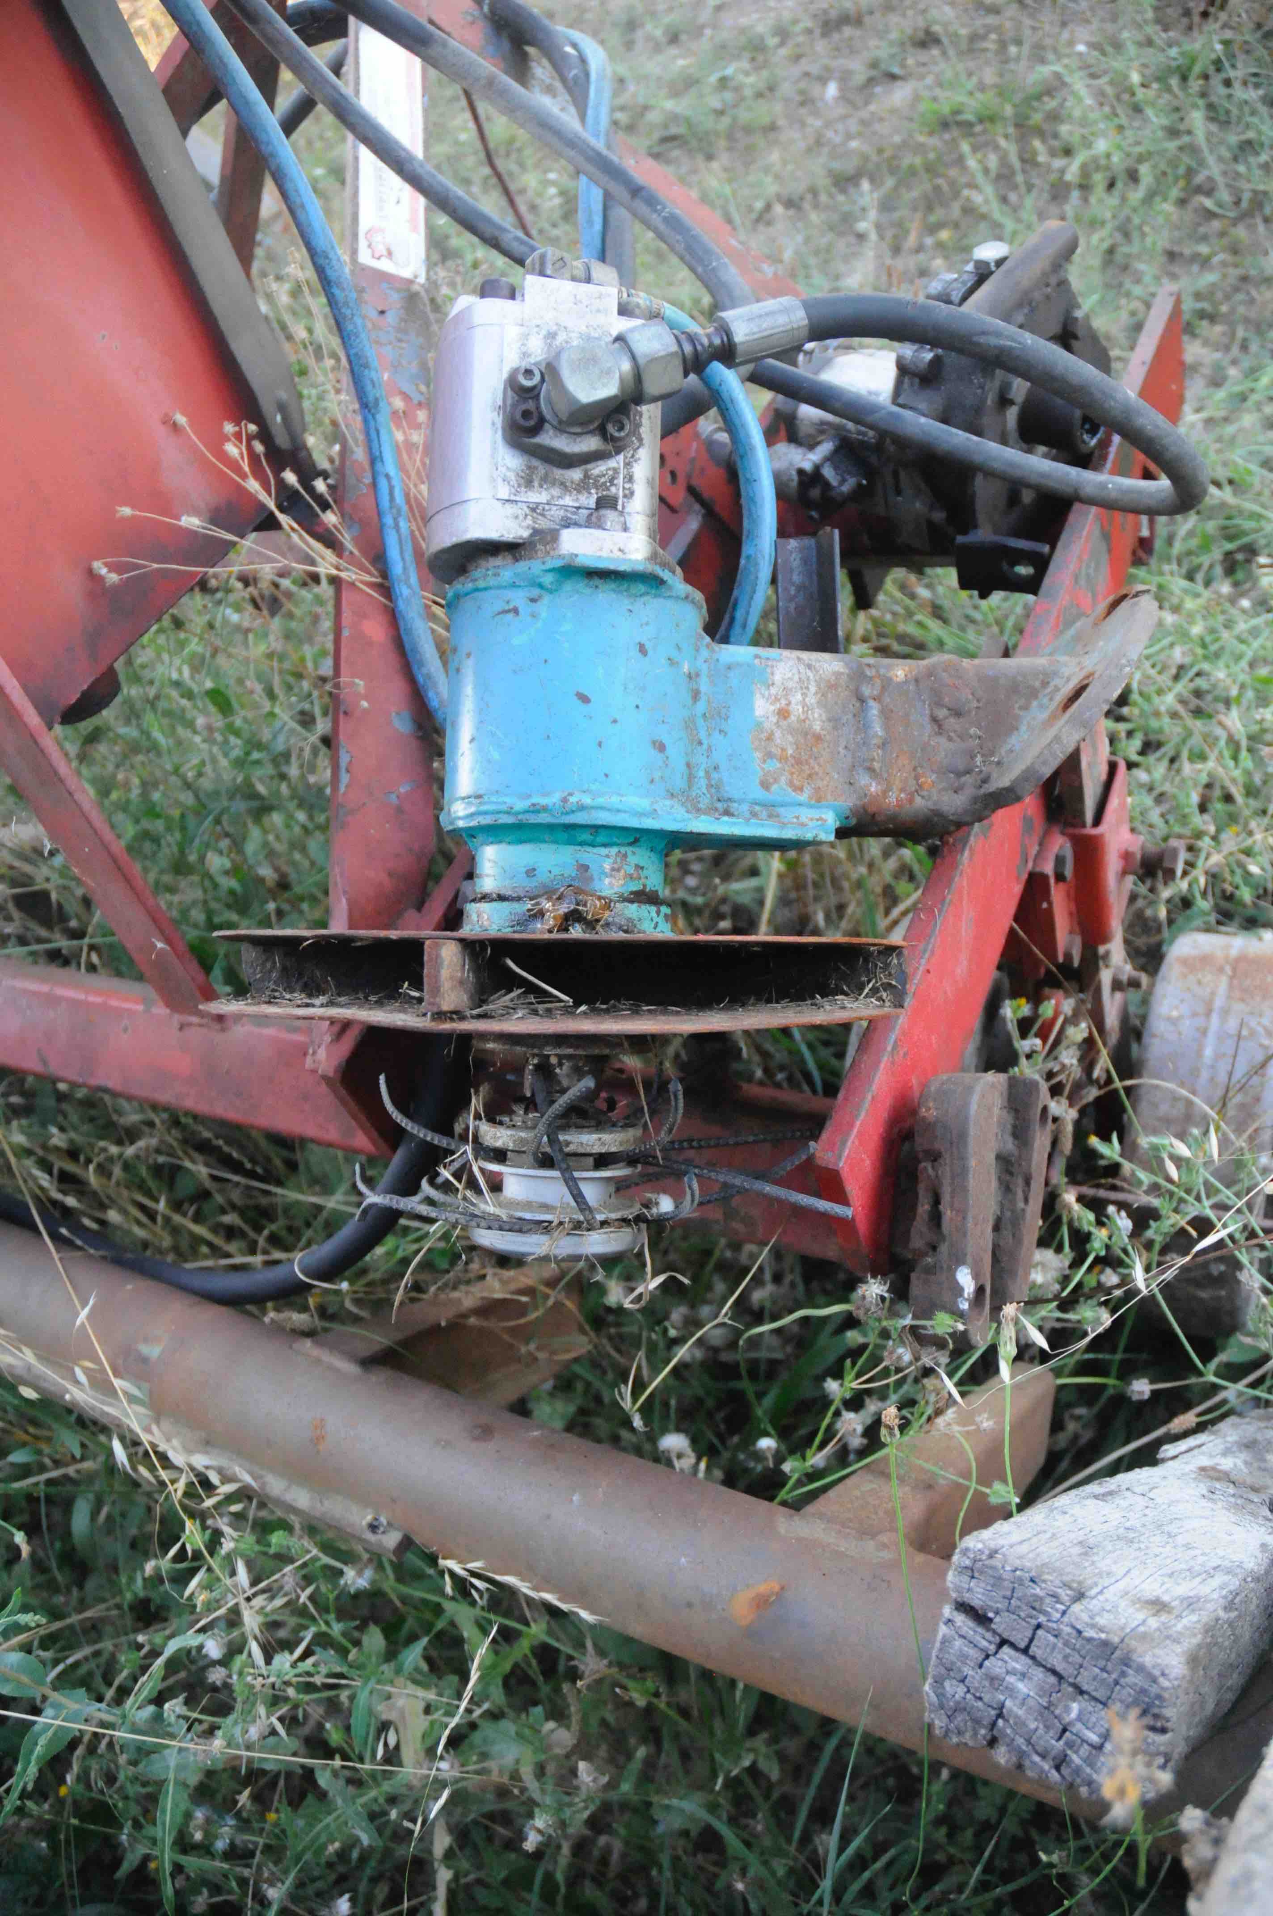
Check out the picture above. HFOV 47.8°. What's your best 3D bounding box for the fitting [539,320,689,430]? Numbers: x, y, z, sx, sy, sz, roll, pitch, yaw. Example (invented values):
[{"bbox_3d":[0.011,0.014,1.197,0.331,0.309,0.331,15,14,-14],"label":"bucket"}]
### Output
[{"bbox_3d":[-0.010,-0.269,0.660,0.064,0.038,0.045,-22,6,-14],"label":"fitting"}]

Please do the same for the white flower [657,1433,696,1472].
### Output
[{"bbox_3d":[0.024,0.303,0.880,0.024,0.021,0.022,0,36,0],"label":"white flower"}]

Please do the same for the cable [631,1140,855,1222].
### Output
[{"bbox_3d":[0.055,0.107,0.695,0.043,0.040,0.140,0,0,-43],"label":"cable"}]

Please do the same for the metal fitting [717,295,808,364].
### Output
[{"bbox_3d":[0.060,-0.300,0.685,0.041,0.025,0.025,-22,6,-14],"label":"metal fitting"}]

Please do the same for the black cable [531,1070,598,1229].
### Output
[{"bbox_3d":[-0.035,0.090,0.680,0.034,0.077,0.040,0,0,0],"label":"black cable"}]

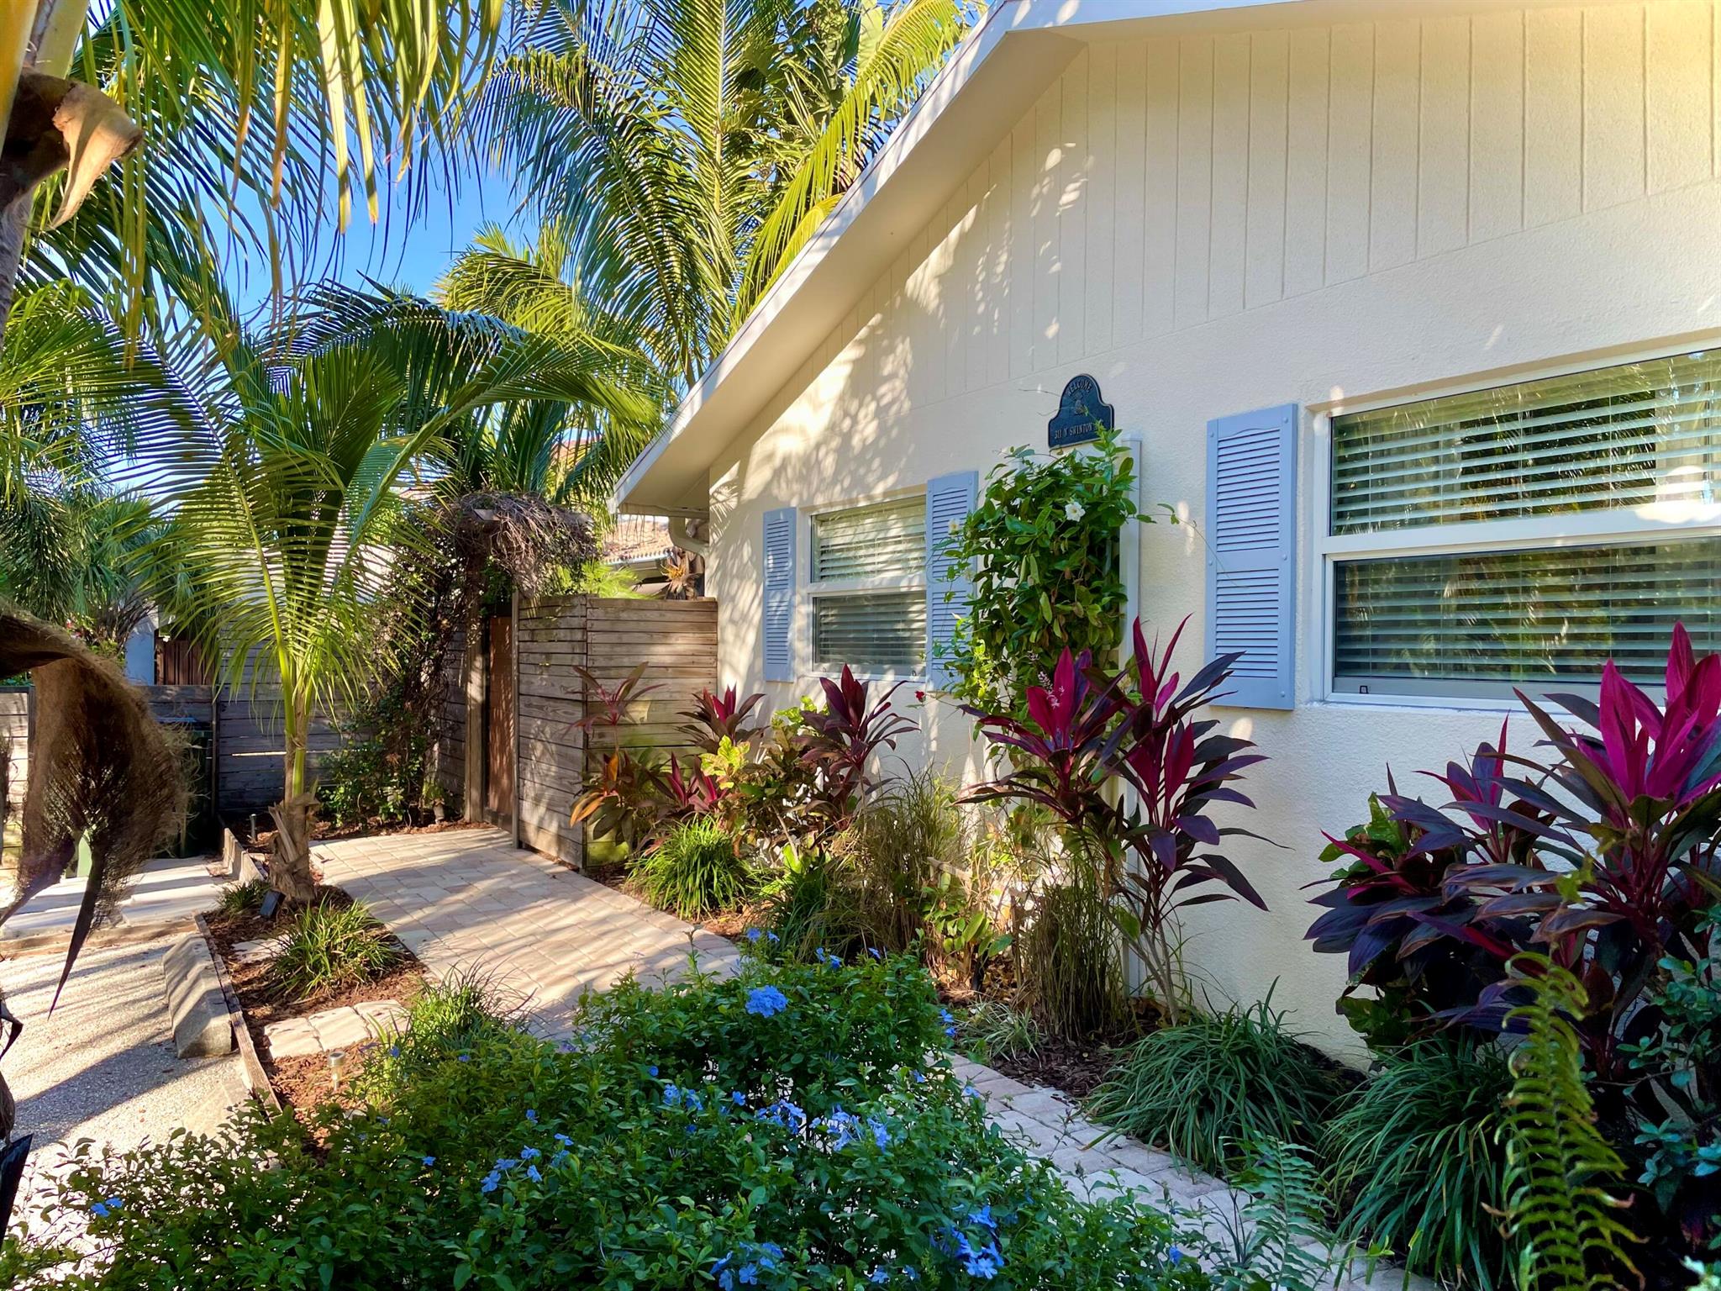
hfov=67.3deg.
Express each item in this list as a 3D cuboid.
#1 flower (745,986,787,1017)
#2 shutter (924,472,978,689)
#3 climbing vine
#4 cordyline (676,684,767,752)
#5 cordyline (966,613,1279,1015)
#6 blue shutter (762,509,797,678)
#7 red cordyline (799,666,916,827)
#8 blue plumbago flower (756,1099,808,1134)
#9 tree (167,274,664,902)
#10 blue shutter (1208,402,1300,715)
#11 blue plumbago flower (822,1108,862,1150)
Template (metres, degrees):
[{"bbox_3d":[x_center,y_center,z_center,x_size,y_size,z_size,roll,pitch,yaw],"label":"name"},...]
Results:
[{"bbox_3d":[-0.205,0.784,2.850,0.092,0.060,0.080,1,0,0],"label":"flower"},{"bbox_3d":[0.416,-0.286,5.953,0.030,0.992,0.384,1,0,-29],"label":"shutter"},{"bbox_3d":[0.696,-0.207,4.900,0.420,1.048,0.876,1,0,-29],"label":"climbing vine"},{"bbox_3d":[-0.800,0.446,7.500,0.500,0.430,0.460,1,0,0],"label":"cordyline"},{"bbox_3d":[0.850,0.560,4.350,0.750,1.320,0.850,1,0,-29],"label":"cordyline"},{"bbox_3d":[-0.479,-0.286,7.541,0.030,0.992,0.384,1,0,-29],"label":"blue shutter"},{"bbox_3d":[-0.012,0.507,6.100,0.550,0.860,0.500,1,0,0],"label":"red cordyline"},{"bbox_3d":[-0.142,0.855,2.350,0.090,0.055,0.075,1,0,0],"label":"blue plumbago flower"},{"bbox_3d":[-2.380,-0.240,6.700,2.400,3.080,2.200,1,0,0],"label":"tree"},{"bbox_3d":[1.312,-0.286,4.366,0.030,0.992,0.384,1,0,-29],"label":"blue shutter"},{"bbox_3d":[-0.033,0.877,2.350,0.073,0.060,0.065,1,0,0],"label":"blue plumbago flower"}]

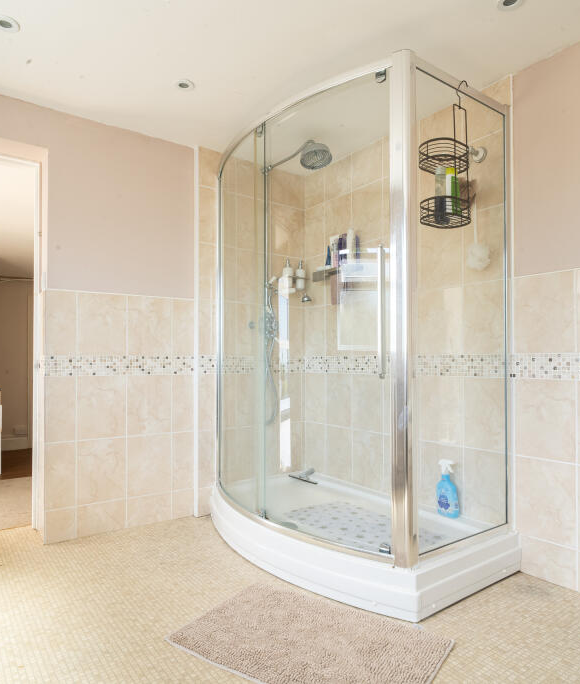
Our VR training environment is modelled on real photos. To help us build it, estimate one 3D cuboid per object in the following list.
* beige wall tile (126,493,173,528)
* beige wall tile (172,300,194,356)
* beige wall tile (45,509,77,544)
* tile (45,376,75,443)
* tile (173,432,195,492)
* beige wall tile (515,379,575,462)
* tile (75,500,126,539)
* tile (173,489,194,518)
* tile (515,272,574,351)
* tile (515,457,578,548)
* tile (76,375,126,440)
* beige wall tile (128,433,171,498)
[{"bbox_3d":[-0.796,0.938,2.565,0.250,0.157,0.010,1,-3,-35],"label":"beige wall tile"},{"bbox_3d":[-0.635,-0.089,2.716,0.139,0.327,0.010,1,-3,-35],"label":"beige wall tile"},{"bbox_3d":[-1.165,0.929,2.308,0.136,0.157,0.010,1,-3,-35],"label":"beige wall tile"},{"bbox_3d":[-1.158,0.341,2.299,0.135,0.332,0.010,0,-1,-30],"label":"tile"},{"bbox_3d":[-0.609,0.681,2.602,0.127,0.328,0.010,0,-1,-30],"label":"tile"},{"bbox_3d":[1.077,0.324,1.926,0.010,0.331,0.250,1,-1,-32],"label":"beige wall tile"},{"bbox_3d":[-1.003,0.937,2.431,0.247,0.161,0.010,1,-1,-32],"label":"tile"},{"bbox_3d":[-0.608,0.924,2.596,0.127,0.155,0.010,0,-1,-30],"label":"tile"},{"bbox_3d":[1.077,-0.124,1.932,0.010,0.329,0.250,1,-1,-32],"label":"tile"},{"bbox_3d":[1.077,0.658,1.921,0.010,0.331,0.250,1,-1,-32],"label":"tile"},{"bbox_3d":[-1.003,0.354,2.440,0.247,0.331,0.010,1,-1,-32],"label":"tile"},{"bbox_3d":[-0.790,0.690,2.566,0.247,0.331,0.010,1,-1,-32],"label":"beige wall tile"}]

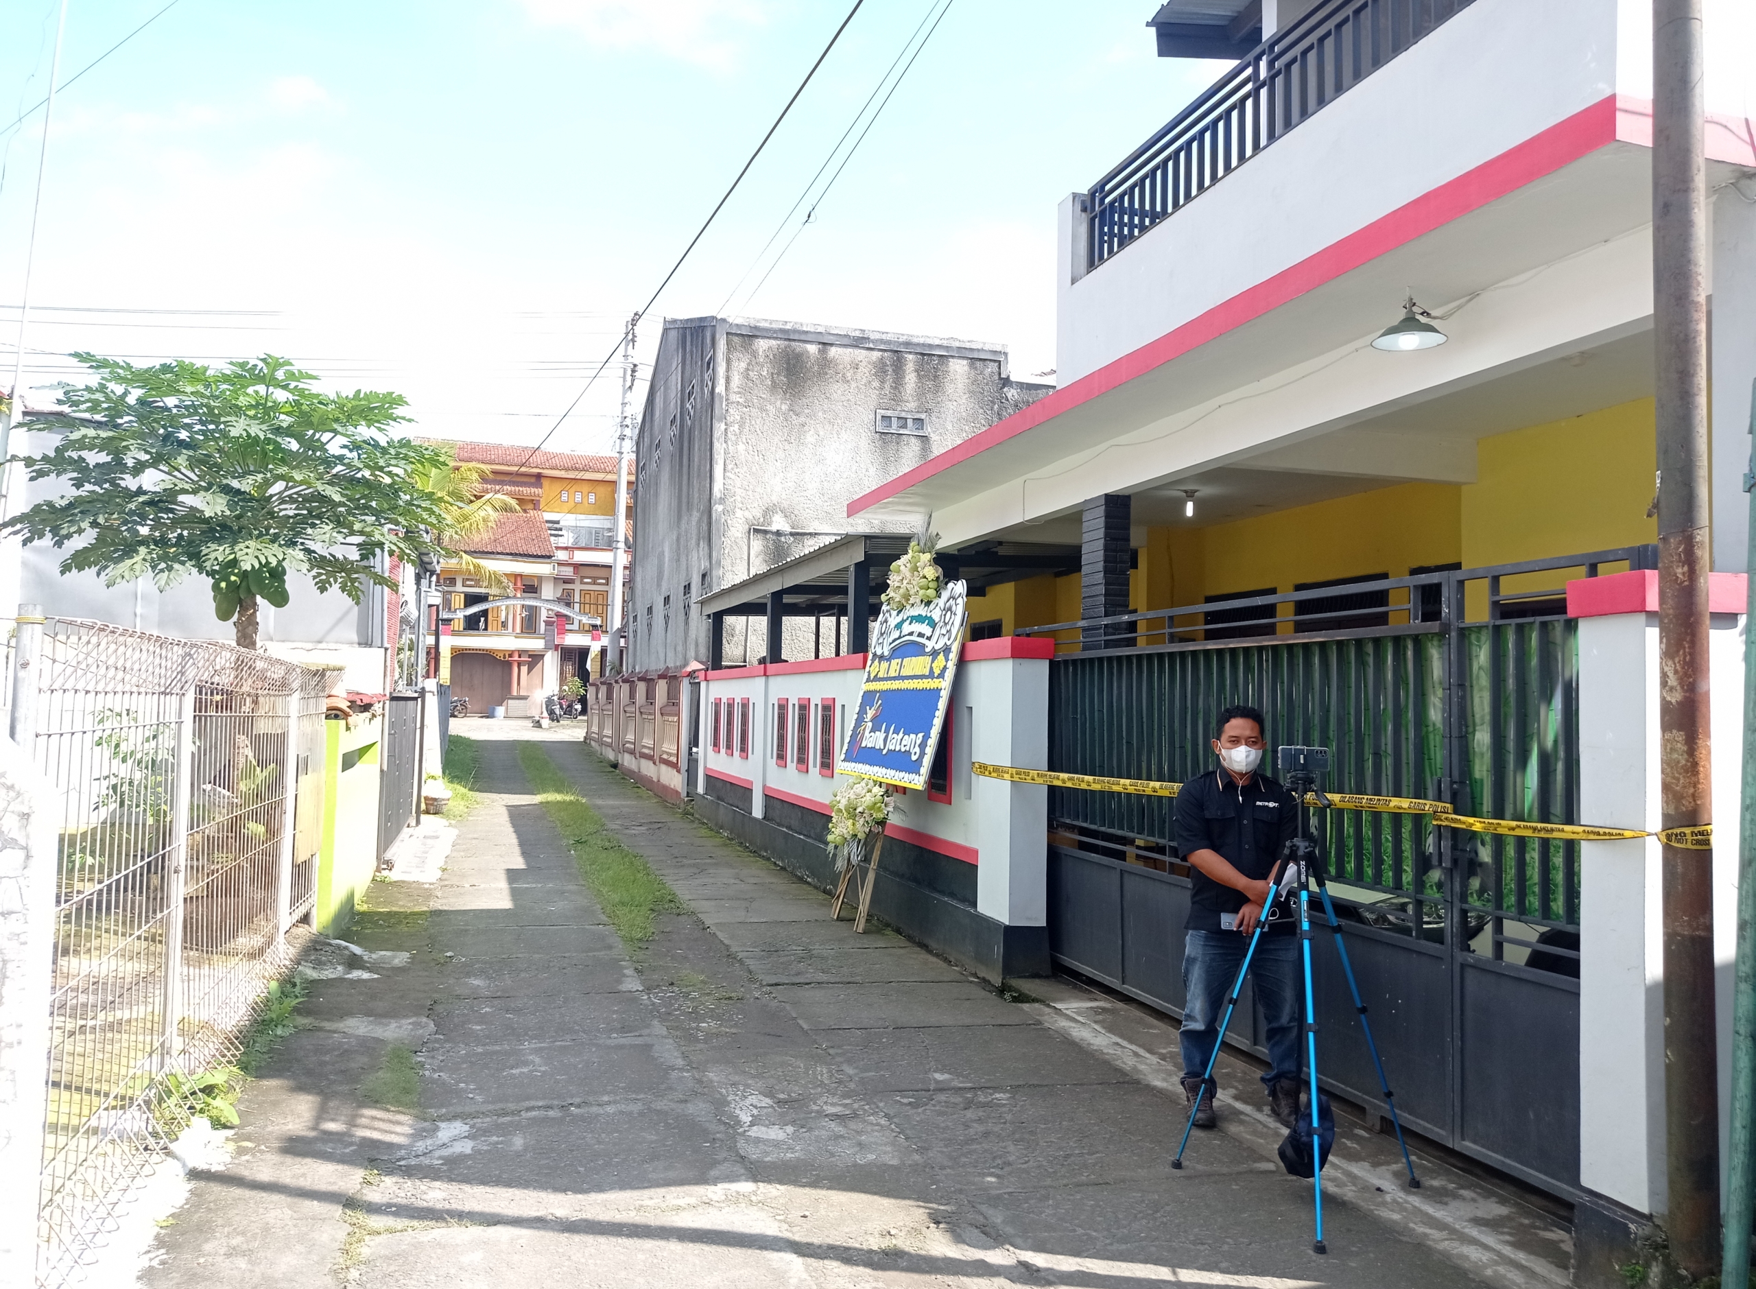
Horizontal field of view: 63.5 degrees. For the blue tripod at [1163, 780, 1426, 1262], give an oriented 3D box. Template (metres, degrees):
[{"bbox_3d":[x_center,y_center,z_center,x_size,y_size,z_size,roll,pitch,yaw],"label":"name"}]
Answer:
[{"bbox_3d":[1.362,1.092,4.507,0.822,1.397,0.717,1,-2,9],"label":"blue tripod"}]

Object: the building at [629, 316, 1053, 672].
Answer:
[{"bbox_3d":[-0.752,-0.906,28.291,6.950,7.350,12.200,2,-3,-16],"label":"building"}]

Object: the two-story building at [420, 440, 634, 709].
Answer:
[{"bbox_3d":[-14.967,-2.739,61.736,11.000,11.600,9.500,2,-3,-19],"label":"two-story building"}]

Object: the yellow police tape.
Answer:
[{"bbox_3d":[1.548,0.631,6.201,0.450,0.170,5.350,2,-3,-16],"label":"yellow police tape"}]

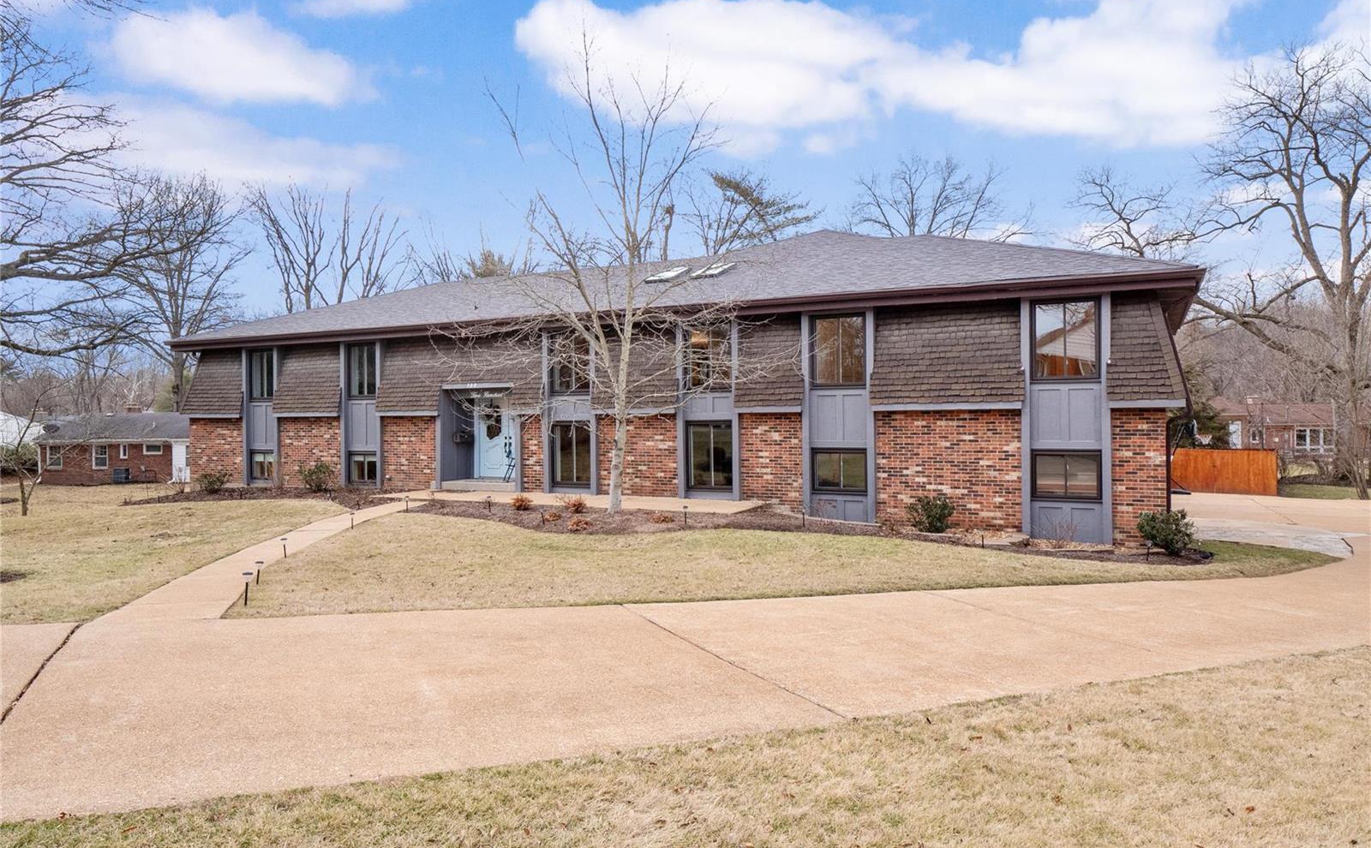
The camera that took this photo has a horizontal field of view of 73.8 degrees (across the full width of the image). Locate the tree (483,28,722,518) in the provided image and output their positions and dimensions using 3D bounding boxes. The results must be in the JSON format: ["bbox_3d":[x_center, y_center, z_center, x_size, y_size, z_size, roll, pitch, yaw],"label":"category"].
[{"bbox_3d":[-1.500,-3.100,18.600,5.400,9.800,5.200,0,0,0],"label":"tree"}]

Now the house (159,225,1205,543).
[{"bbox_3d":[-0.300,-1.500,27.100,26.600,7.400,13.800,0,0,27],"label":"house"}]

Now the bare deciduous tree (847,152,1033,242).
[{"bbox_3d":[12.529,-5.600,45.000,9.800,15.400,9.300,0,0,0],"label":"bare deciduous tree"}]

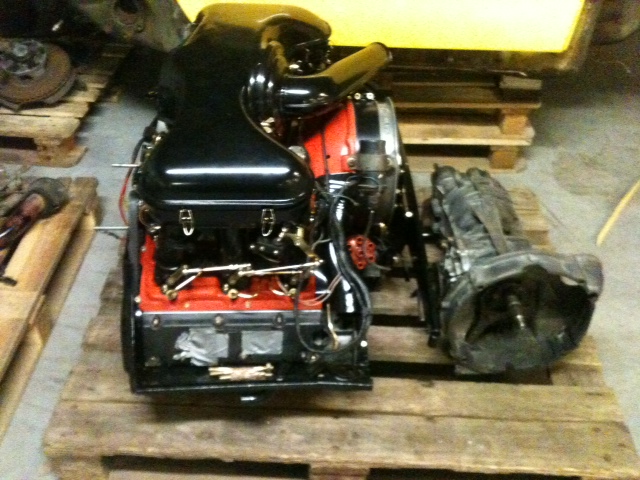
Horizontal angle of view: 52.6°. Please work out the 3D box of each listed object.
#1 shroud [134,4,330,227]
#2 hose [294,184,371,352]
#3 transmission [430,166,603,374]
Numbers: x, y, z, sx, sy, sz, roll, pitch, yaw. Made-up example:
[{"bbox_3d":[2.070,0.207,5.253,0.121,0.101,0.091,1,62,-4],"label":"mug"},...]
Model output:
[{"bbox_3d":[-0.150,-0.278,1.353,0.320,0.210,0.590,2,41,-3],"label":"shroud"},{"bbox_3d":[0.028,0.069,1.301,0.150,0.310,0.170,1,41,-3],"label":"hose"},{"bbox_3d":[0.415,-0.002,1.565,0.335,0.340,0.550,3,41,-1],"label":"transmission"}]

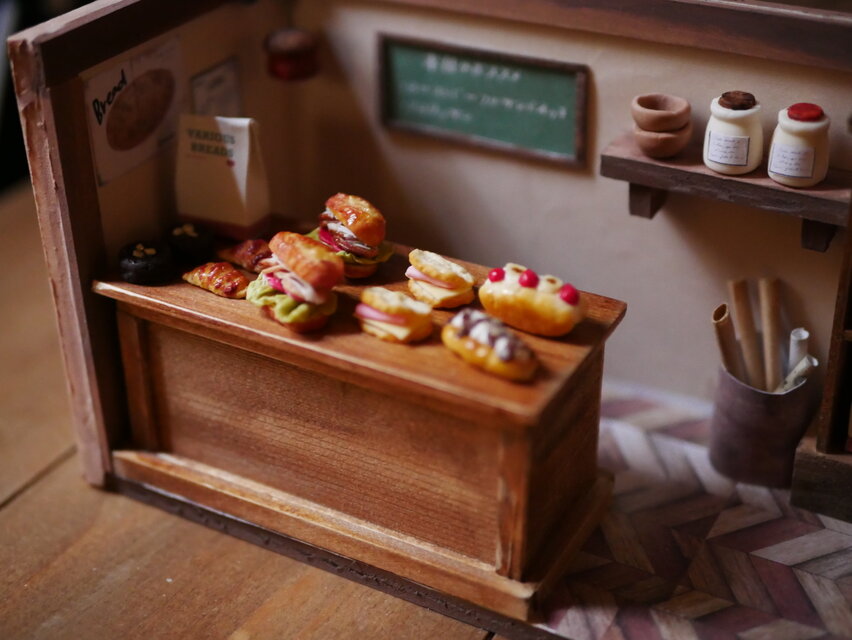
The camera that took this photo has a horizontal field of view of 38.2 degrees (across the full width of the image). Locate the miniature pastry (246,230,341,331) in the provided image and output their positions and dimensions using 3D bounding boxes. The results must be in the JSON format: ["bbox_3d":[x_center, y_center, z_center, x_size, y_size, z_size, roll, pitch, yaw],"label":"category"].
[{"bbox_3d":[-0.033,-0.010,0.305,0.019,0.020,0.023,-17,34,-26],"label":"miniature pastry"}]

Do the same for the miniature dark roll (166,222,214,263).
[{"bbox_3d":[-0.065,-0.022,0.342,0.013,0.010,0.013,0,29,0],"label":"miniature dark roll"}]

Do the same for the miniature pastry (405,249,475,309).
[{"bbox_3d":[0.003,-0.010,0.312,0.014,0.012,0.016,-19,35,-29],"label":"miniature pastry"}]

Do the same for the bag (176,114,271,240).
[{"bbox_3d":[-0.058,-0.042,0.345,0.023,0.034,0.012,12,33,21],"label":"bag"}]

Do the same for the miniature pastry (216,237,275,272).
[{"bbox_3d":[-0.048,-0.017,0.328,0.020,0.008,0.011,18,35,28],"label":"miniature pastry"}]

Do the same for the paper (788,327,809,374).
[{"bbox_3d":[0.105,0.022,0.353,0.005,0.038,0.005,10,16,28],"label":"paper"}]

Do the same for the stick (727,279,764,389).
[{"bbox_3d":[0.097,0.016,0.365,0.005,0.056,0.005,-7,7,34],"label":"stick"}]

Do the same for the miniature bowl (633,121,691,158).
[{"bbox_3d":[0.067,-0.050,0.346,0.016,0.008,0.016,0,29,0],"label":"miniature bowl"}]

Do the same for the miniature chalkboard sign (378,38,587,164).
[{"bbox_3d":[0.017,-0.068,0.378,0.069,0.031,0.003,15,33,25],"label":"miniature chalkboard sign"}]

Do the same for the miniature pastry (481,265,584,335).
[{"bbox_3d":[0.026,-0.005,0.307,0.028,0.014,0.015,19,35,31],"label":"miniature pastry"}]

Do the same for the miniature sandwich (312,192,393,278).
[{"bbox_3d":[-0.020,-0.022,0.333,0.015,0.019,0.022,-20,35,-31],"label":"miniature sandwich"}]

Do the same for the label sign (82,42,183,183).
[{"bbox_3d":[-0.077,-0.056,0.333,0.001,0.029,0.037,15,33,25],"label":"label sign"}]

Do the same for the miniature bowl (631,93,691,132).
[{"bbox_3d":[0.063,-0.055,0.332,0.016,0.007,0.016,-1,30,0],"label":"miniature bowl"}]

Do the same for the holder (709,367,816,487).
[{"bbox_3d":[0.095,0.027,0.350,0.027,0.032,0.027,15,34,25],"label":"holder"}]

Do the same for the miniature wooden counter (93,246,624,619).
[{"bbox_3d":[-0.019,0.021,0.340,0.131,0.062,0.059,15,33,25],"label":"miniature wooden counter"}]

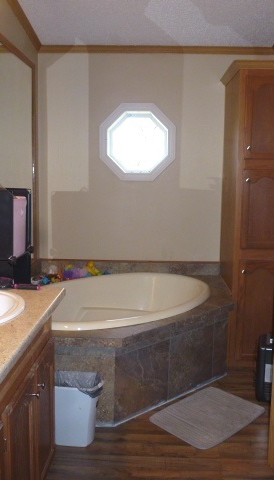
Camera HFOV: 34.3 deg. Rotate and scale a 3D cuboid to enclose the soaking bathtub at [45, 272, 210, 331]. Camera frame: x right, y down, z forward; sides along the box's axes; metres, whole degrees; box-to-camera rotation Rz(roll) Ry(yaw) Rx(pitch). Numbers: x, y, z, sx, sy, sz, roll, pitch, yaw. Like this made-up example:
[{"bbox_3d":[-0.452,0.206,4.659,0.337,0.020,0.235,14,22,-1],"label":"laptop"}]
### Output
[{"bbox_3d":[-0.113,0.559,3.110,1.040,0.420,1.450,8,11,43],"label":"soaking bathtub"}]

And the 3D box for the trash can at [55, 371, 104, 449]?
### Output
[{"bbox_3d":[-0.299,0.880,2.316,0.250,0.330,0.200,1,8,1],"label":"trash can"}]

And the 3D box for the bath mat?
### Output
[{"bbox_3d":[0.416,1.008,2.592,0.600,0.014,0.410,-7,11,-43],"label":"bath mat"}]

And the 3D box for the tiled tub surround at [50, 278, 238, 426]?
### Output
[{"bbox_3d":[-0.081,0.678,3.126,1.510,0.510,1.480,1,8,1],"label":"tiled tub surround"}]

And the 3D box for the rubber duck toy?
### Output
[{"bbox_3d":[-0.348,0.239,3.576,0.130,0.125,0.100,1,8,1],"label":"rubber duck toy"}]

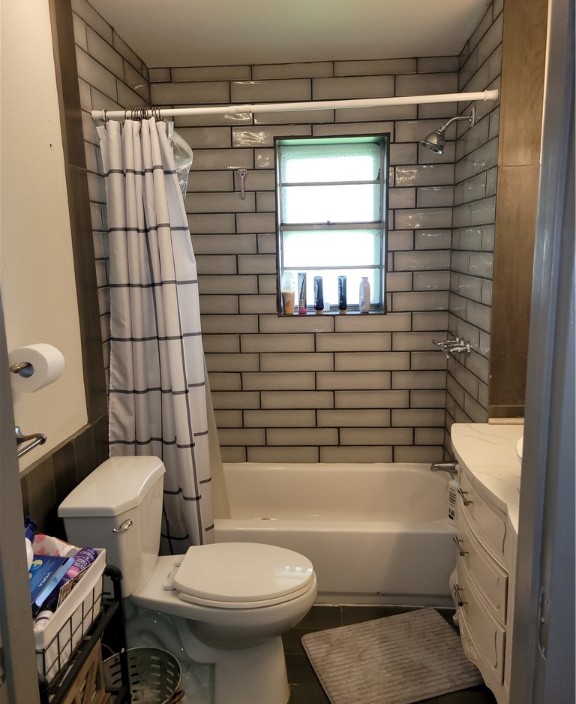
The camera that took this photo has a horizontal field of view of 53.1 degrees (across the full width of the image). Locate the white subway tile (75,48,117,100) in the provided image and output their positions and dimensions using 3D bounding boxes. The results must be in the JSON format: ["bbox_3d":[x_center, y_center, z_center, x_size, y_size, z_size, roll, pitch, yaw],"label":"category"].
[{"bbox_3d":[-0.715,-1.030,2.162,0.012,0.102,0.401,-1,11,3],"label":"white subway tile"}]

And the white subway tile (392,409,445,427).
[{"bbox_3d":[0.704,0.355,3.123,0.291,0.102,0.012,-1,11,3],"label":"white subway tile"}]

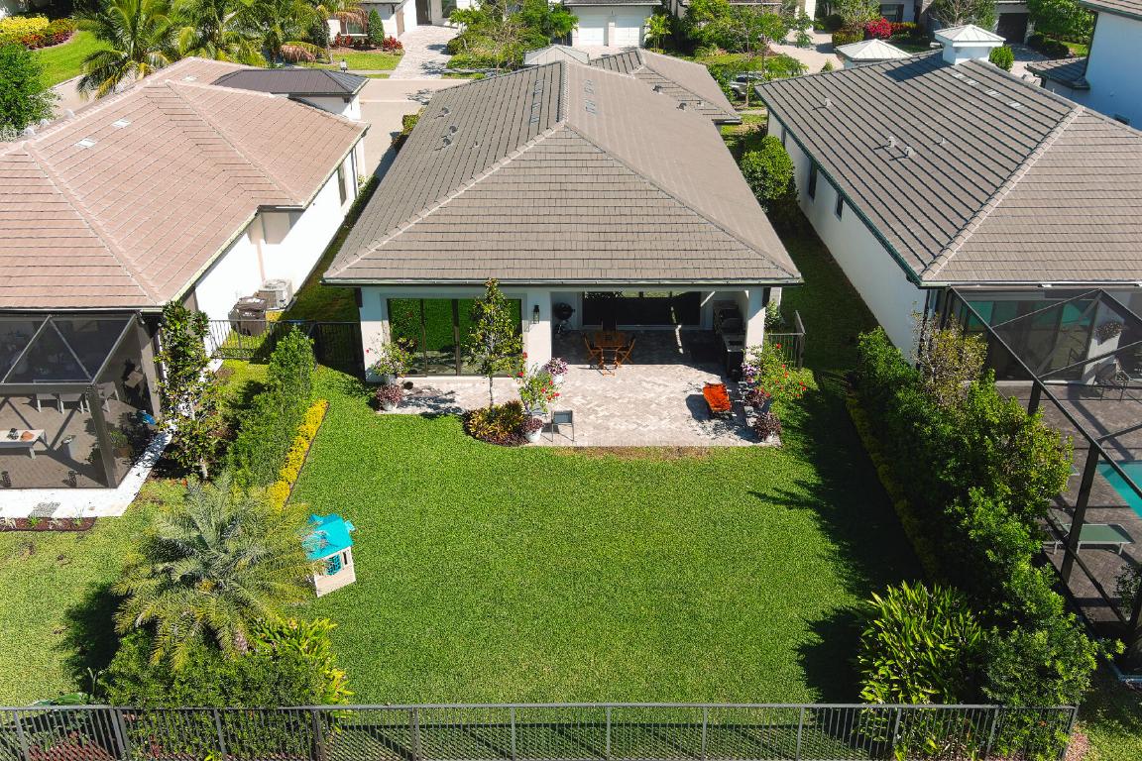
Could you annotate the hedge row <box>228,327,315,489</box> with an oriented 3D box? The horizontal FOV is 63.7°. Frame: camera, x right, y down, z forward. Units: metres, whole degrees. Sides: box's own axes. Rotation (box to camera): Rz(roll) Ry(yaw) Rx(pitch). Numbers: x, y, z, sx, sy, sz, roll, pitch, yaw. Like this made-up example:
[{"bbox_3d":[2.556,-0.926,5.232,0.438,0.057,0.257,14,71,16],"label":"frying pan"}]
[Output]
[{"bbox_3d":[-7.450,0.727,22.789,1.000,1.900,5.200,0,29,0],"label":"hedge row"}]

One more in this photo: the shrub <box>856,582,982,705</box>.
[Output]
[{"bbox_3d":[5.929,4.555,15.742,1.850,1.650,1.700,0,29,0],"label":"shrub"}]

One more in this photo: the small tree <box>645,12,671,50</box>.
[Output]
[{"bbox_3d":[6.987,-27.804,73.386,2.100,2.951,2.100,0,29,0],"label":"small tree"}]

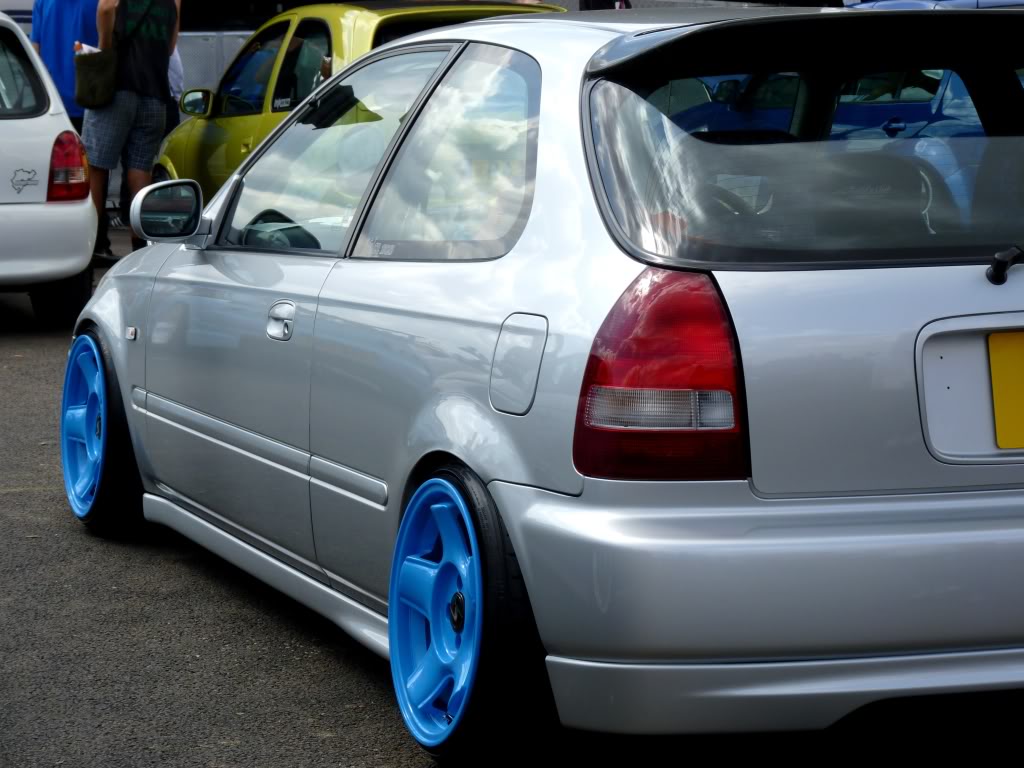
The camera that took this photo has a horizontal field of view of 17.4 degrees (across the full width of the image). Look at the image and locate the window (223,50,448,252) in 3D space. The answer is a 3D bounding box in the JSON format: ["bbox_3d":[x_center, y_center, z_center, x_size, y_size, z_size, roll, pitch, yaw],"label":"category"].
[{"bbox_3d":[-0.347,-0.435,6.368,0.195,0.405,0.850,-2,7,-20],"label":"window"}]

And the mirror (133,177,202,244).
[{"bbox_3d":[-0.707,-0.352,6.768,0.152,0.129,0.110,-2,7,-20],"label":"mirror"}]

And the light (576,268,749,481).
[{"bbox_3d":[0.210,-0.013,4.824,0.247,0.302,0.161,-1,6,-10],"label":"light"}]

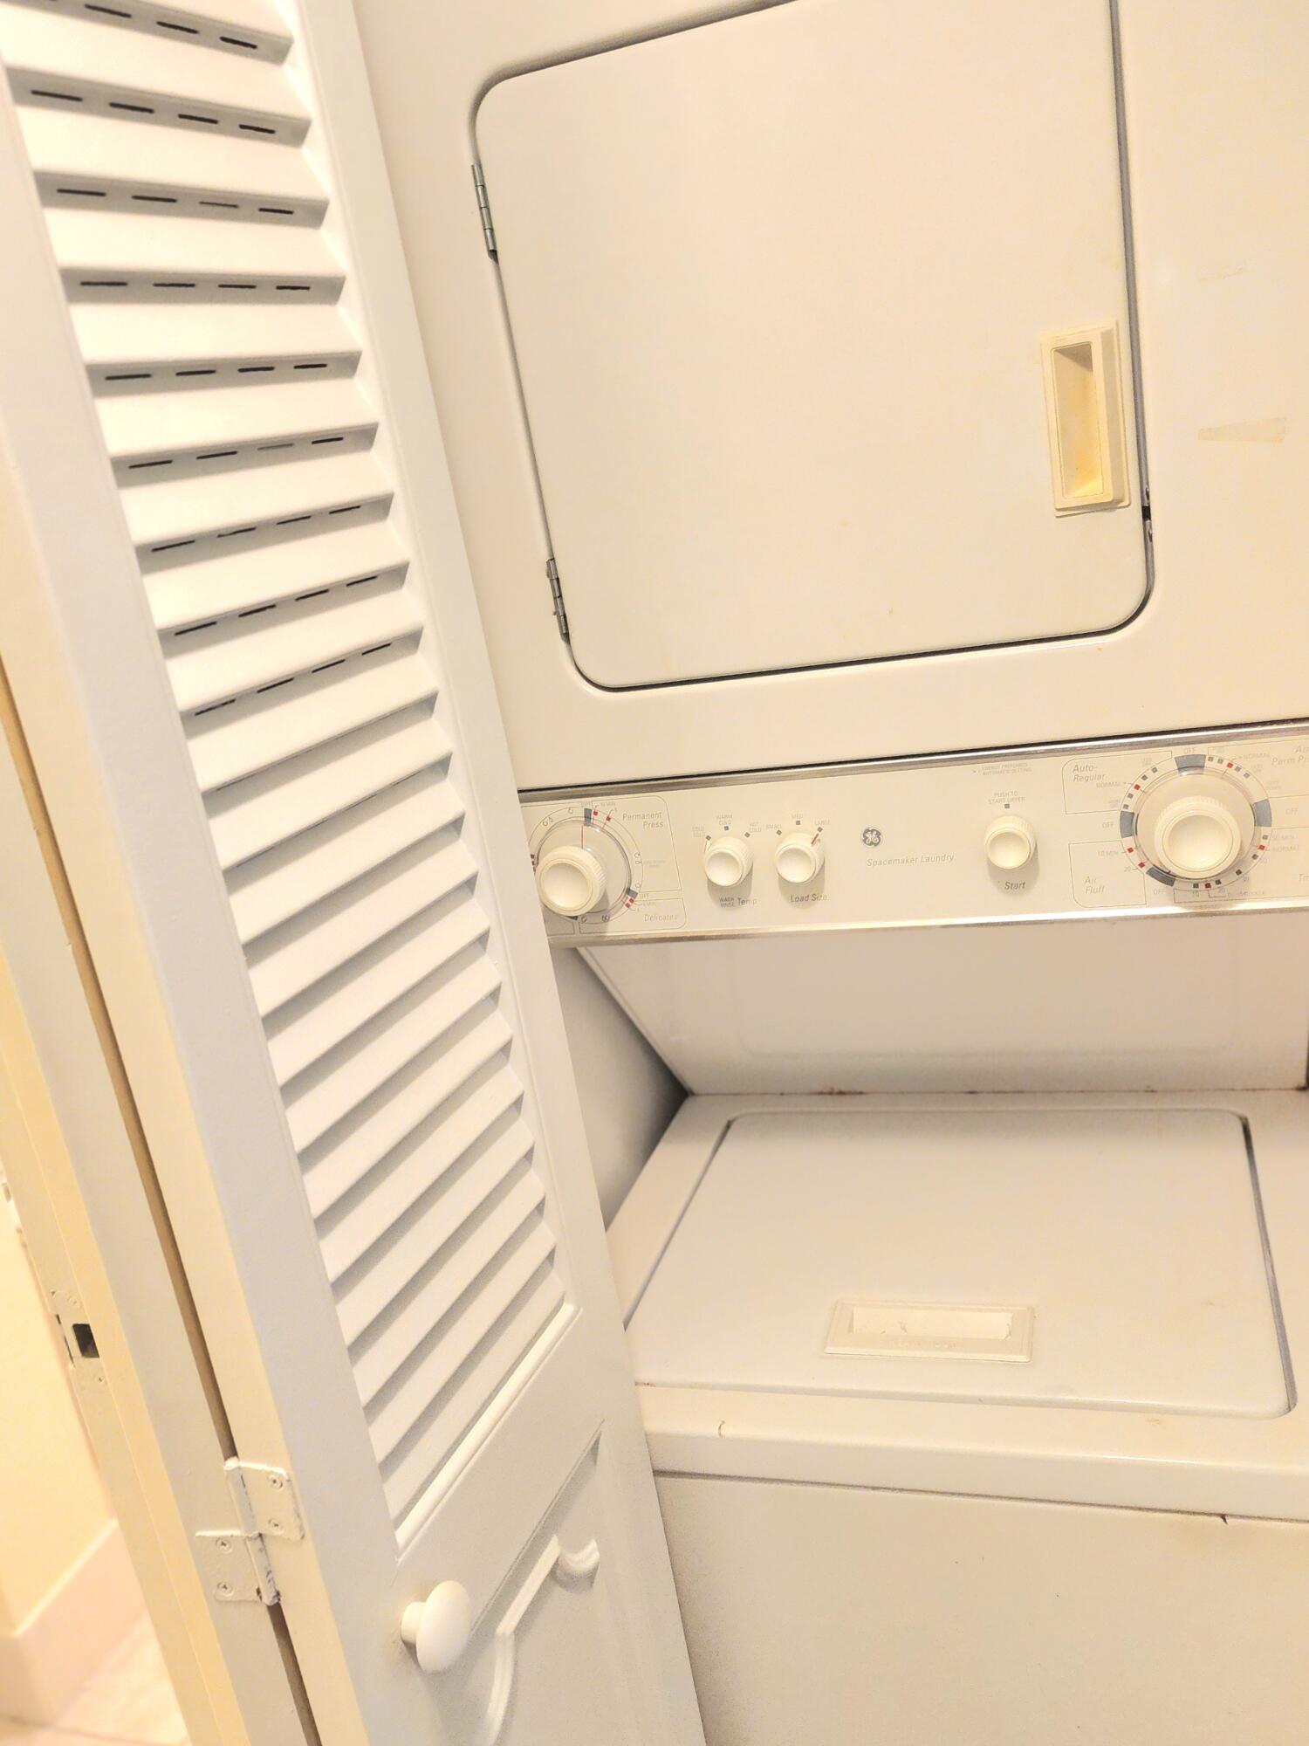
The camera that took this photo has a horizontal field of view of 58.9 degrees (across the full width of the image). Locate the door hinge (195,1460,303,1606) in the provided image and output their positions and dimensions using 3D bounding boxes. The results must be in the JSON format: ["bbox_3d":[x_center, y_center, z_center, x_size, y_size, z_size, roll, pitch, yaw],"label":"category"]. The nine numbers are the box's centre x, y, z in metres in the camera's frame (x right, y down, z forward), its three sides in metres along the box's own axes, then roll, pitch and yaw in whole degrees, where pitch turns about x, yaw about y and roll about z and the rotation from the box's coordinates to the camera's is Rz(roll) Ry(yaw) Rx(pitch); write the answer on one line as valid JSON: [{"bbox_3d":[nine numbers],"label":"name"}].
[{"bbox_3d":[-0.191,0.311,0.544,0.058,0.080,0.013,-6,14,15],"label":"door hinge"}]

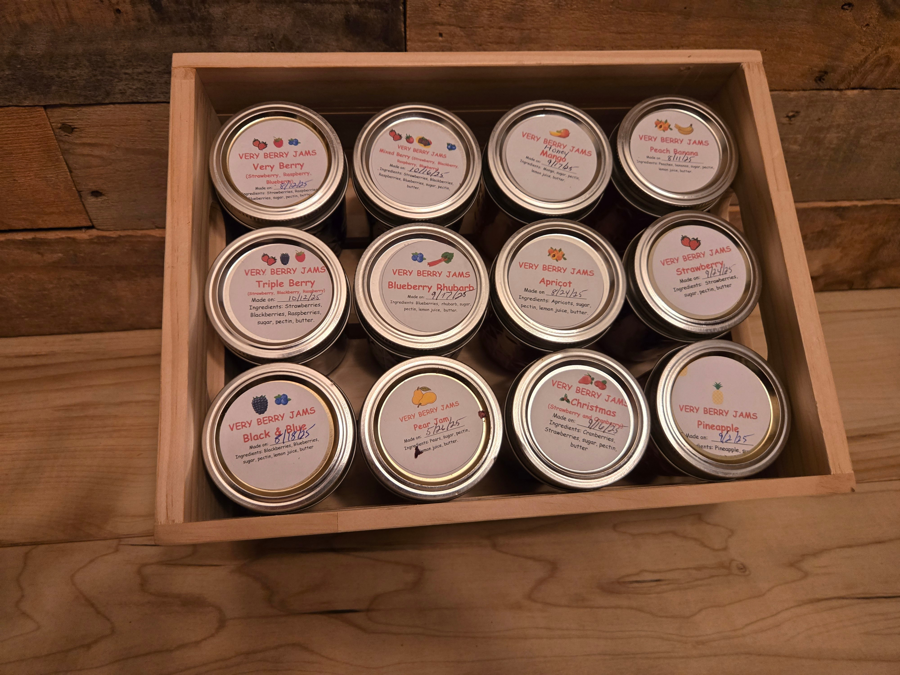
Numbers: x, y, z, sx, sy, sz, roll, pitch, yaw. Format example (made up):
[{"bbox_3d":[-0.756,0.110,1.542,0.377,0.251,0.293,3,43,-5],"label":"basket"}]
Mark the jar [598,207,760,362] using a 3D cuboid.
[{"bbox_3d":[0.130,-0.025,0.366,0.073,0.096,0.073,-3,77,-5],"label":"jar"}]

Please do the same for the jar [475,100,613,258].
[{"bbox_3d":[0.052,-0.089,0.376,0.073,0.096,0.073,1,77,-4],"label":"jar"}]

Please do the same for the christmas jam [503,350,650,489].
[{"bbox_3d":[0.062,0.051,0.345,0.073,0.094,0.073,-3,77,-5],"label":"christmas jam"}]

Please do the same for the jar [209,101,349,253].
[{"bbox_3d":[-0.096,-0.084,0.364,0.073,0.096,0.073,-3,77,-5],"label":"jar"}]

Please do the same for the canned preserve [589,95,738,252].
[{"bbox_3d":[0.125,-0.095,0.383,0.073,0.096,0.073,1,77,-4],"label":"canned preserve"}]

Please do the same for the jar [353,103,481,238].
[{"bbox_3d":[-0.021,-0.086,0.370,0.073,0.095,0.073,1,77,-4],"label":"jar"}]

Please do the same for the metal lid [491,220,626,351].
[{"bbox_3d":[0.059,-0.029,0.322,0.073,0.015,0.073,1,77,-4],"label":"metal lid"}]

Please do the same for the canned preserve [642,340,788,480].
[{"bbox_3d":[0.137,0.048,0.354,0.073,0.096,0.073,-3,77,-5],"label":"canned preserve"}]

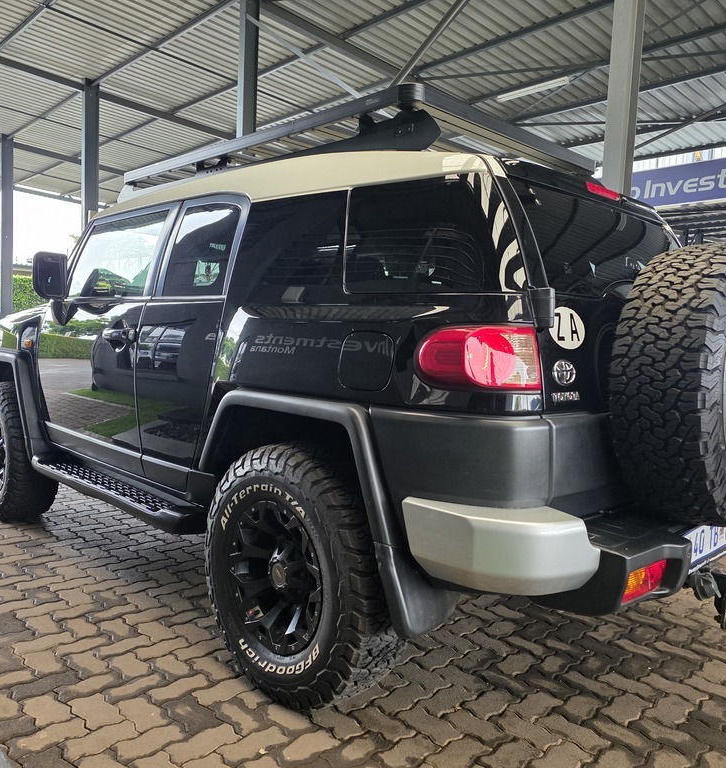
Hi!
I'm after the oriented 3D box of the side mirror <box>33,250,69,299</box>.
[{"bbox_3d":[-1.607,-0.555,3.496,0.120,0.250,0.165,6,6,44],"label":"side mirror"}]

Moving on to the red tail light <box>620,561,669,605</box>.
[{"bbox_3d":[0.736,0.519,1.808,0.220,0.100,0.060,-2,5,-45],"label":"red tail light"}]

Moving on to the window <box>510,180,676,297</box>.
[{"bbox_3d":[0.863,-0.436,2.240,1.150,0.392,0.060,-2,-20,-45],"label":"window"}]

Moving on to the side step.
[{"bbox_3d":[-1.201,0.513,3.345,1.680,0.090,0.220,6,6,44],"label":"side step"}]

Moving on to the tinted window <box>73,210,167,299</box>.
[{"bbox_3d":[-1.156,-0.586,3.154,0.830,0.399,0.040,6,-7,45],"label":"tinted window"}]

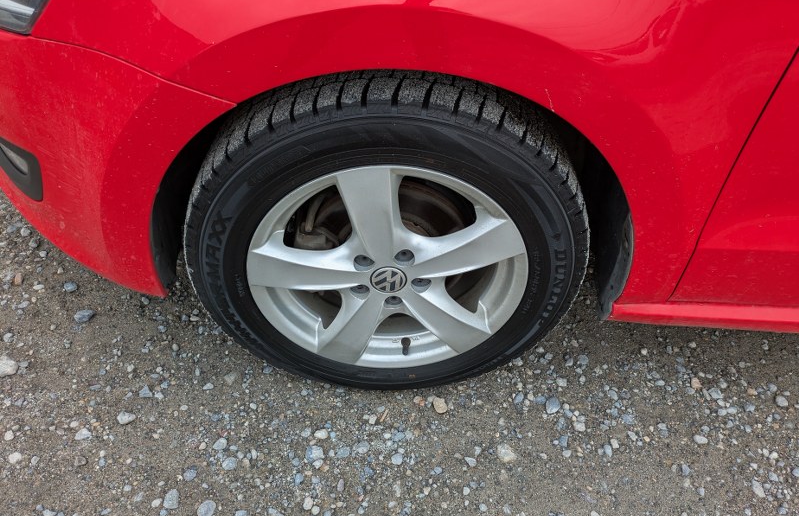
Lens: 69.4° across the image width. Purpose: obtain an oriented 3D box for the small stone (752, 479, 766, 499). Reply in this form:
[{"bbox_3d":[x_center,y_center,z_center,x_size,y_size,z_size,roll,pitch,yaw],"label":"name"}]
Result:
[{"bbox_3d":[0.576,0.369,0.927,0.017,0.014,0.033,6,42,5],"label":"small stone"}]

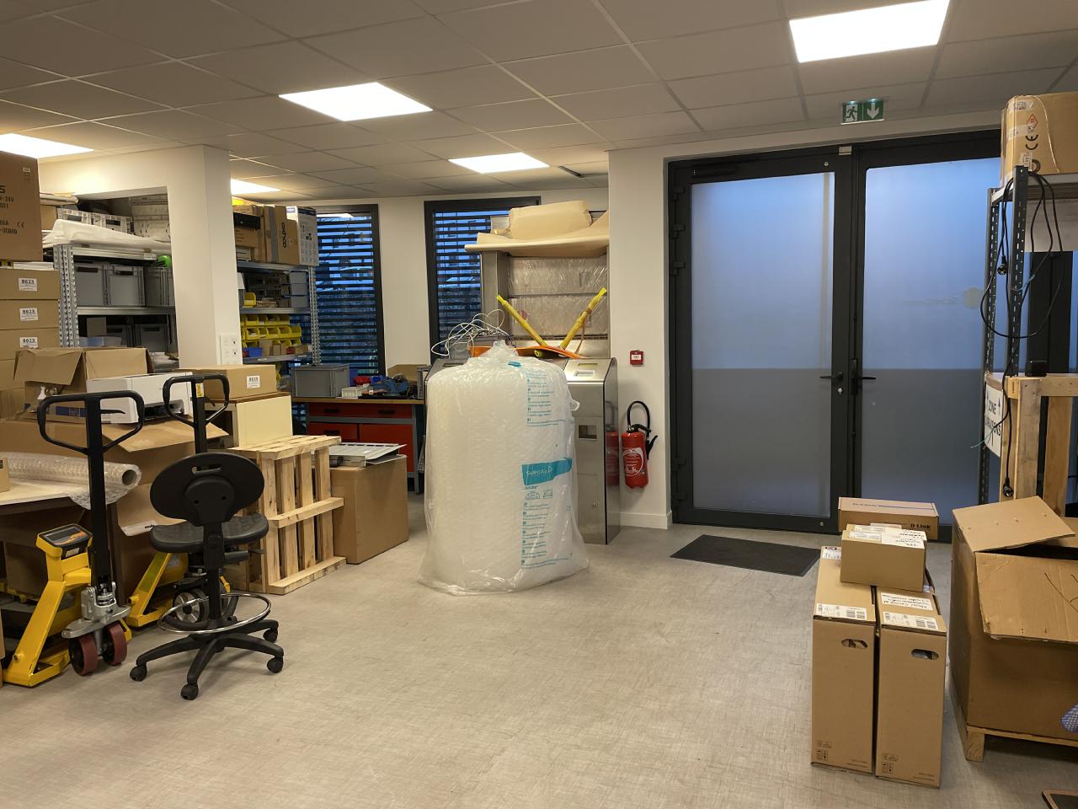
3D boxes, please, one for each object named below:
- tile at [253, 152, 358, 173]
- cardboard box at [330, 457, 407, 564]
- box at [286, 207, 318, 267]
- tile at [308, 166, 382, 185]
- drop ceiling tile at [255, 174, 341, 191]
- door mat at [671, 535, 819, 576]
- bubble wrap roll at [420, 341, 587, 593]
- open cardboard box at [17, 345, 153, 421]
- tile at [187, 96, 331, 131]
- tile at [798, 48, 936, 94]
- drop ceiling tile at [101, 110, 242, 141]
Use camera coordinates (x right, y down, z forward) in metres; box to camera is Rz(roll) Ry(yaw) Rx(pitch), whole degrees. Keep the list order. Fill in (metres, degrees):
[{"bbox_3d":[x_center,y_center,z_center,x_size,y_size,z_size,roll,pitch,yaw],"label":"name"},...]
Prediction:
[{"bbox_3d":[-1.611,-1.689,5.664,0.590,0.025,0.590,1,7,21],"label":"tile"},{"bbox_3d":[-1.279,0.656,5.308,0.600,0.577,0.590,1,7,21],"label":"cardboard box"},{"bbox_3d":[-2.127,-1.457,7.122,0.240,0.490,0.265,1,7,21],"label":"box"},{"bbox_3d":[-1.395,-1.756,6.209,0.600,0.025,0.600,1,7,21],"label":"tile"},{"bbox_3d":[-1.955,-1.766,6.423,0.600,0.025,0.600,1,7,21],"label":"drop ceiling tile"},{"bbox_3d":[1.295,0.917,4.994,0.805,0.010,0.585,3,7,32],"label":"door mat"},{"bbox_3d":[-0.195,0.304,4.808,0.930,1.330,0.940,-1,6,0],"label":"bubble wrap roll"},{"bbox_3d":[-2.604,-0.115,4.617,0.580,0.380,0.420,2,7,27],"label":"open cardboard box"},{"bbox_3d":[-1.471,-1.555,4.339,0.590,0.025,0.590,1,7,21],"label":"tile"},{"bbox_3d":[1.538,-1.571,3.823,0.597,0.020,0.597,1,7,21],"label":"tile"},{"bbox_3d":[-2.037,-1.558,4.550,0.590,0.025,0.590,1,7,21],"label":"drop ceiling tile"}]

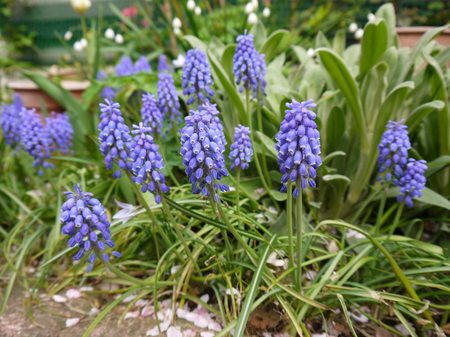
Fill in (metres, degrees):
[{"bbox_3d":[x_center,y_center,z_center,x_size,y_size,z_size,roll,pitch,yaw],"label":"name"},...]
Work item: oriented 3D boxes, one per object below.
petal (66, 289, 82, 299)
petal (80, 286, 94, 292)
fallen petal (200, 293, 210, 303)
[{"bbox_3d":[-0.106,0.088,0.257,0.011,0.003,0.009,0,18,0],"label":"petal"},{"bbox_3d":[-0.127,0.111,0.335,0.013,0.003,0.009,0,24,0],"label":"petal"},{"bbox_3d":[-0.017,0.114,0.321,0.009,0.006,0.008,0,22,0],"label":"fallen petal"}]

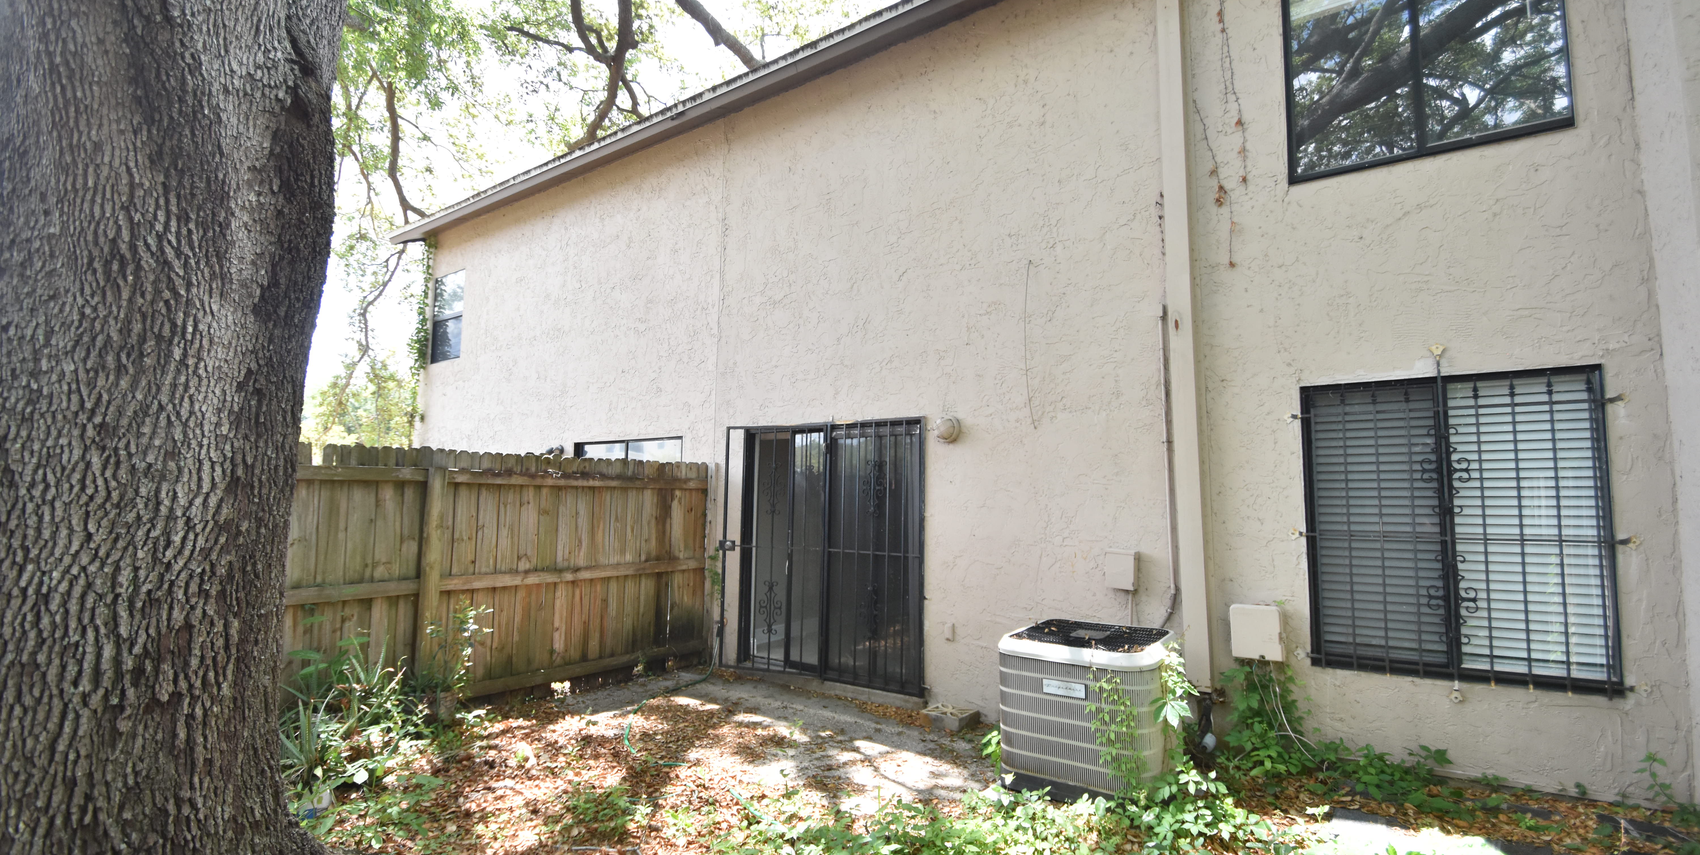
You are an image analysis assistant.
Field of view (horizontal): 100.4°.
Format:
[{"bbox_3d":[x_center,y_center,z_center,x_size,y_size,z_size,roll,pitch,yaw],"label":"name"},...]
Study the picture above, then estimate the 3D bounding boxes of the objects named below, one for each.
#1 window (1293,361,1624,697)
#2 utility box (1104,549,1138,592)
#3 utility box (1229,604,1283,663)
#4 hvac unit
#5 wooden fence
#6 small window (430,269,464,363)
[{"bbox_3d":[3.034,0.505,3.610,1.192,1.530,0.100,-3,-6,35],"label":"window"},{"bbox_3d":[1.708,0.896,4.430,0.166,0.224,0.110,-3,-6,35],"label":"utility box"},{"bbox_3d":[2.299,1.148,4.000,0.244,0.295,0.105,-3,-6,35],"label":"utility box"},{"bbox_3d":[1.311,1.507,3.829,0.760,0.770,0.760,-3,-6,35],"label":"hvac unit"},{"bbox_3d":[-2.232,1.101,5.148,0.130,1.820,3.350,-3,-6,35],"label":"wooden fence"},{"bbox_3d":[-5.562,-1.523,9.799,0.820,1.220,0.100,-3,-6,35],"label":"small window"}]

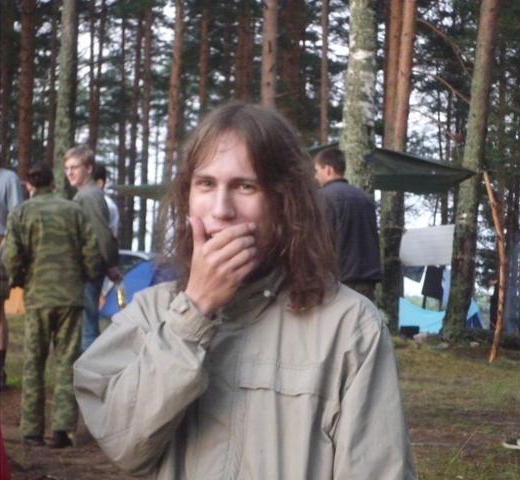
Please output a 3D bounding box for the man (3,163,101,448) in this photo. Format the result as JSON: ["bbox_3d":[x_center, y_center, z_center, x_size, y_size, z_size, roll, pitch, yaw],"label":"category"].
[{"bbox_3d":[-1.273,0.400,10.500,0.580,1.740,0.380,1,2,-7],"label":"man"}]

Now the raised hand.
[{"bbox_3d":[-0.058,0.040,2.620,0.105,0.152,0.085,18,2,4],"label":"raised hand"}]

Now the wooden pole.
[{"bbox_3d":[1.972,0.222,14.400,0.170,1.620,0.110,-2,1,0],"label":"wooden pole"}]

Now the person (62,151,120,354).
[{"bbox_3d":[-1.073,0.309,10.950,0.420,1.790,0.500,1,2,-12],"label":"person"}]

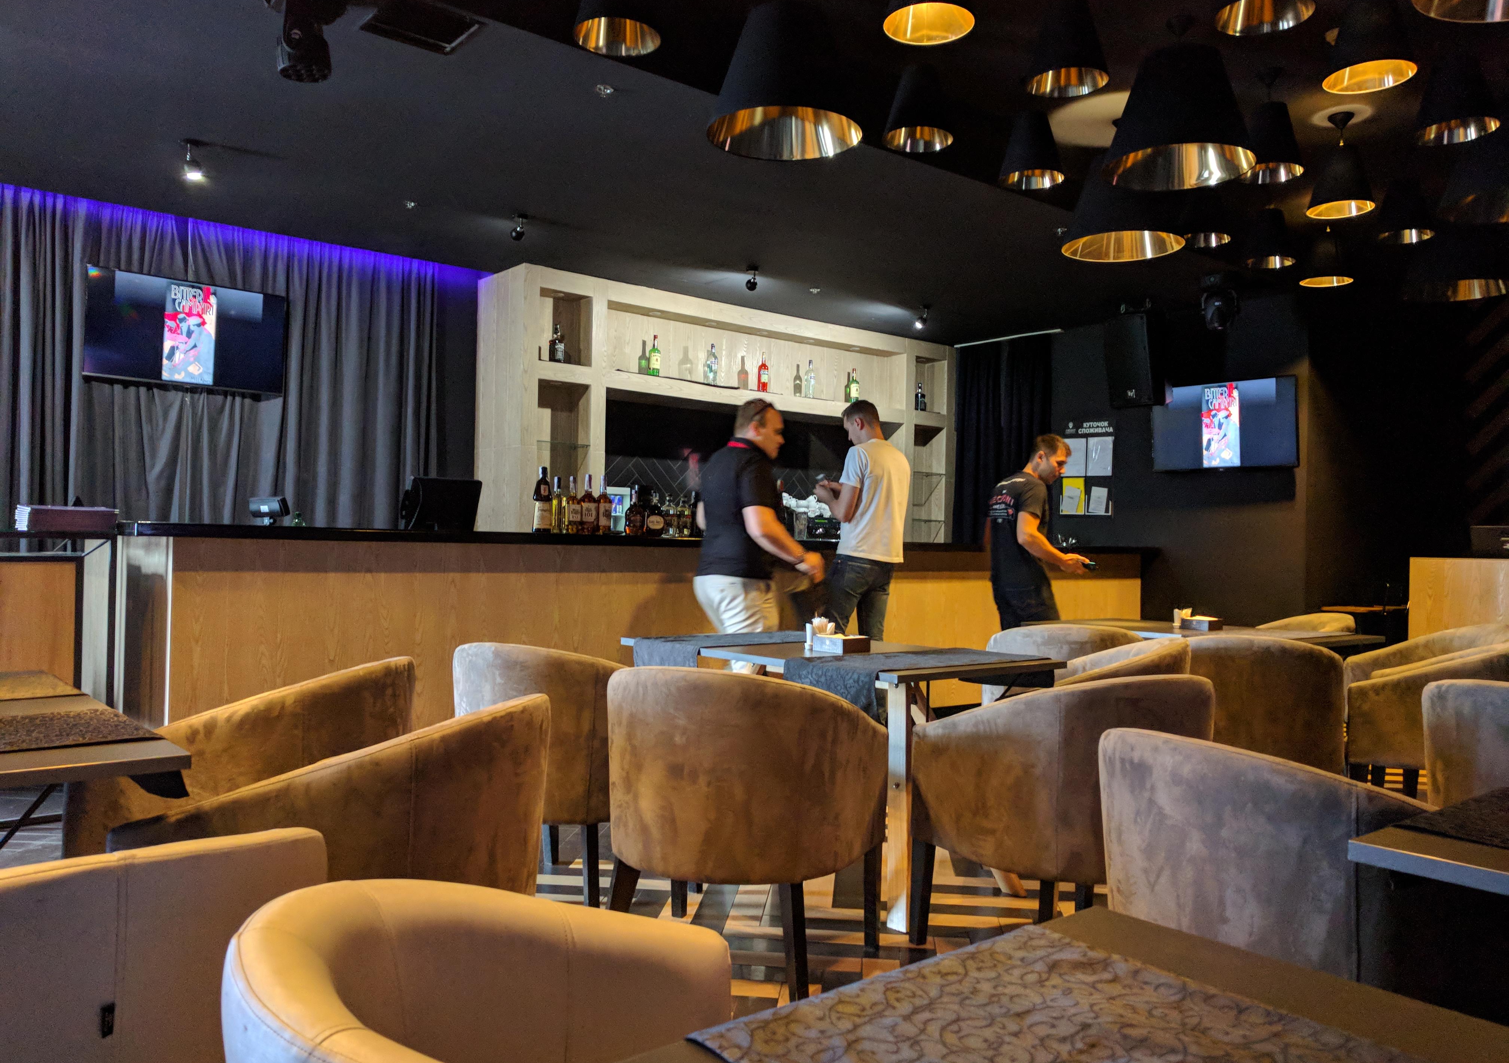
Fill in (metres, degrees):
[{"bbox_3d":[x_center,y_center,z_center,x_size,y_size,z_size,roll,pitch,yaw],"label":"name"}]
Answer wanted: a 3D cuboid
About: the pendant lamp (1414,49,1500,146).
[{"bbox_3d":[2.963,-1.833,4.777,0.305,0.310,0.305,1,-1,0],"label":"pendant lamp"}]

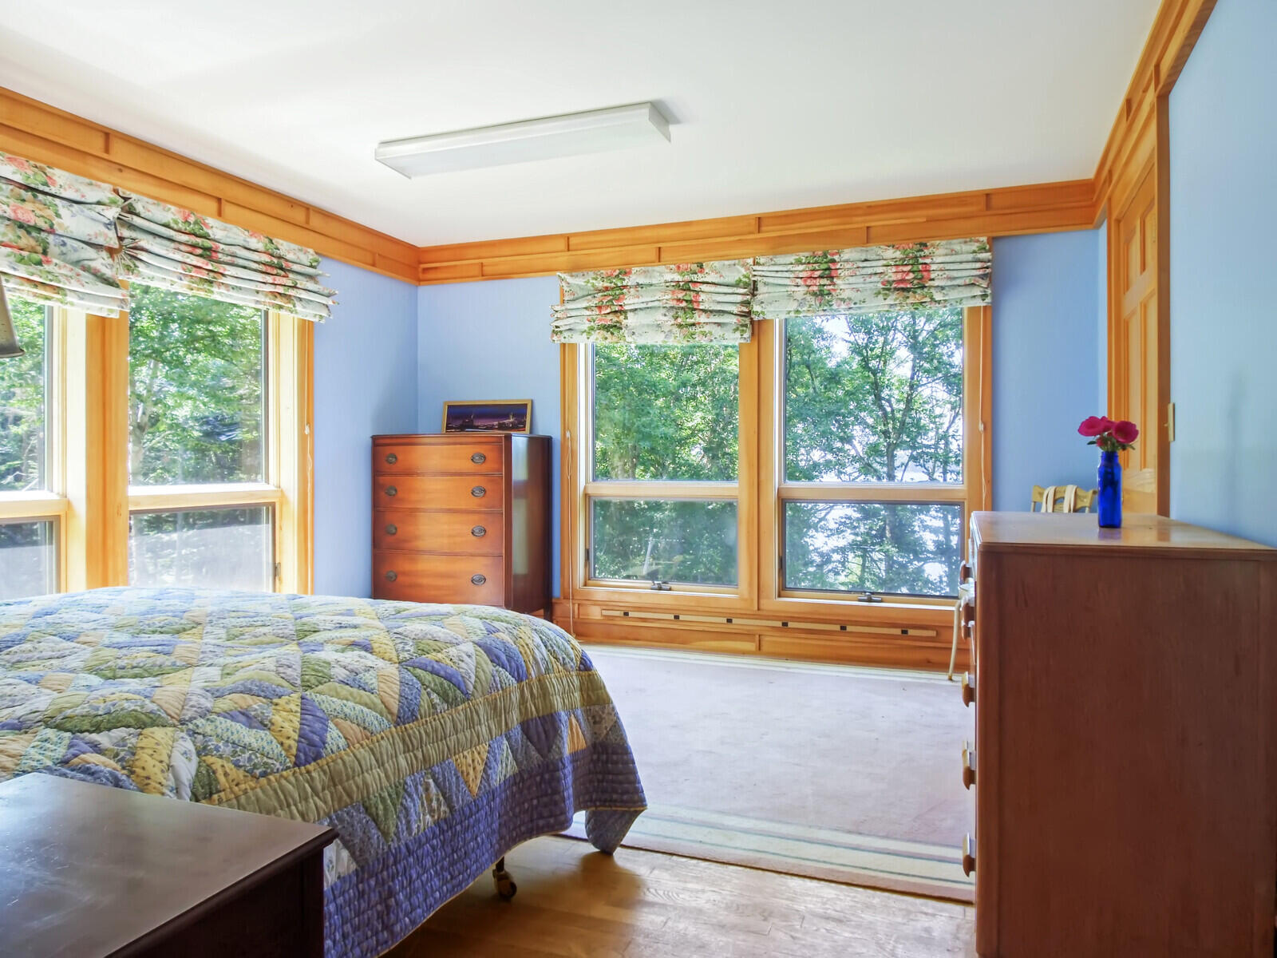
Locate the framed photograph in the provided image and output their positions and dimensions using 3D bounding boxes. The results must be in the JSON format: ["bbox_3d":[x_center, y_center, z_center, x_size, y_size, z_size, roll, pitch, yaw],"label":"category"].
[{"bbox_3d":[-0.930,-0.363,4.965,0.611,0.233,0.025,0,-6,19],"label":"framed photograph"}]

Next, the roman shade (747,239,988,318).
[{"bbox_3d":[1.178,-1.040,4.219,1.180,0.345,0.080,0,1,19],"label":"roman shade"}]

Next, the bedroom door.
[{"bbox_3d":[1.810,-0.024,2.981,0.060,2.050,0.960,0,1,23],"label":"bedroom door"}]

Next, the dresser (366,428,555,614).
[{"bbox_3d":[-1.030,0.367,4.778,0.912,1.225,0.497,0,1,19],"label":"dresser"}]

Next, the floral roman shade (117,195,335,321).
[{"bbox_3d":[-1.906,-1.027,3.861,0.090,0.380,1.140,0,1,24],"label":"floral roman shade"}]

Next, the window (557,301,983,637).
[{"bbox_3d":[0.666,-0.219,4.488,2.338,1.933,0.120,0,1,19],"label":"window"}]

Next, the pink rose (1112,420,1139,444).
[{"bbox_3d":[1.249,-0.121,2.080,0.066,0.061,0.060,0,1,24],"label":"pink rose"}]

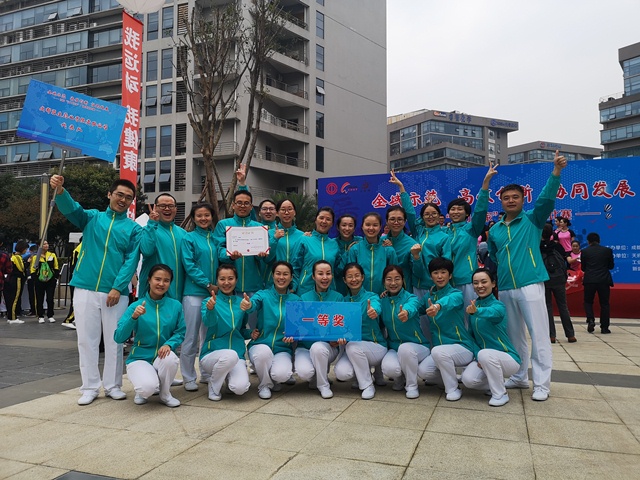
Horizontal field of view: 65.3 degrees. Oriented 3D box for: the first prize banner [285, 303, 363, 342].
[{"bbox_3d":[0.032,0.645,3.950,0.605,0.310,0.020,0,-3,0],"label":"first prize banner"}]

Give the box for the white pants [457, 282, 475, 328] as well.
[{"bbox_3d":[1.299,0.823,4.520,0.380,0.860,0.260,-1,-3,13],"label":"white pants"}]

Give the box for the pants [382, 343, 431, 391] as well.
[{"bbox_3d":[0.740,1.031,4.270,0.420,0.410,0.540,-1,-3,14],"label":"pants"}]

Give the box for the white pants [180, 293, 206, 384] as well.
[{"bbox_3d":[-1.068,0.813,4.250,0.310,0.840,0.280,1,-3,-18],"label":"white pants"}]

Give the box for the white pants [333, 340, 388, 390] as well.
[{"bbox_3d":[0.346,1.021,4.270,0.440,0.420,0.550,-1,-3,16],"label":"white pants"}]

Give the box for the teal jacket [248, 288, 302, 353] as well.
[{"bbox_3d":[-0.387,0.669,4.150,0.460,0.570,0.420,1,-3,0],"label":"teal jacket"}]

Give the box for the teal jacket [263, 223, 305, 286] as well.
[{"bbox_3d":[-0.338,0.147,4.750,0.430,0.630,0.300,0,-3,6],"label":"teal jacket"}]

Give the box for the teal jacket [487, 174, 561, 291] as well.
[{"bbox_3d":[1.700,-0.063,4.170,0.600,0.940,0.330,-2,-4,30],"label":"teal jacket"}]

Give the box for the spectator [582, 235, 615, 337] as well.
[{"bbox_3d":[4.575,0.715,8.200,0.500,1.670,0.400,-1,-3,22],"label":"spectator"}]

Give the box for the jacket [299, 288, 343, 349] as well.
[{"bbox_3d":[0.004,0.662,4.160,0.430,0.520,0.360,0,-3,4],"label":"jacket"}]

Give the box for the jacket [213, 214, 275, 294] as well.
[{"bbox_3d":[-0.685,0.121,4.470,0.560,0.700,0.400,1,-3,-3],"label":"jacket"}]

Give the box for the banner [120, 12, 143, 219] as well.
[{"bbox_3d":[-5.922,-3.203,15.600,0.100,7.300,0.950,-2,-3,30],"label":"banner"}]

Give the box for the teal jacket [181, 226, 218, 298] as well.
[{"bbox_3d":[-1.058,0.197,4.420,0.420,0.630,0.300,2,-3,-30],"label":"teal jacket"}]

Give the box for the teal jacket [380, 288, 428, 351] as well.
[{"bbox_3d":[0.714,0.664,4.170,0.420,0.550,0.420,0,-3,19],"label":"teal jacket"}]

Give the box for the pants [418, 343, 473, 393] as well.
[{"bbox_3d":[1.064,1.056,4.200,0.420,0.450,0.520,-1,-3,29],"label":"pants"}]

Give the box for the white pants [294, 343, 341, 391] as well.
[{"bbox_3d":[-0.013,1.042,4.180,0.400,0.450,0.500,0,-3,7],"label":"white pants"}]

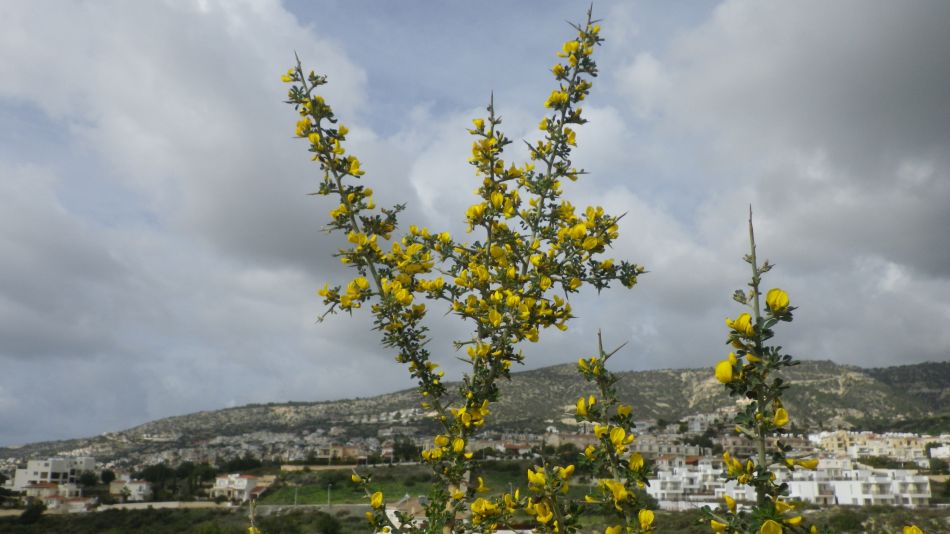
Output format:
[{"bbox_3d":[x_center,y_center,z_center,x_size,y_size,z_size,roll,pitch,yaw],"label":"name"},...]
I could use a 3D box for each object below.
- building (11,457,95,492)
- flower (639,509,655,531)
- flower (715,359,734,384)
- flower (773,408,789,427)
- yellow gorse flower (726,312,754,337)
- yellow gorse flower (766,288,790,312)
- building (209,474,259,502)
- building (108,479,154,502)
[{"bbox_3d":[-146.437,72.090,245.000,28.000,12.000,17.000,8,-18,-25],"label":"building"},{"bbox_3d":[0.148,0.218,0.610,0.014,0.018,0.014,2,-17,-5],"label":"flower"},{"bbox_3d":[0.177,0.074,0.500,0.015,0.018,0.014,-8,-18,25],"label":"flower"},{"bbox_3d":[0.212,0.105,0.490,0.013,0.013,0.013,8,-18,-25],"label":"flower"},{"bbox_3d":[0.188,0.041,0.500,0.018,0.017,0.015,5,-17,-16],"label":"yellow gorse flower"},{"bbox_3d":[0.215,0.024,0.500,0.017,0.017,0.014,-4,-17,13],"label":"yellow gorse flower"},{"bbox_3d":[-69.622,64.099,205.000,12.000,8.200,10.000,0,-16,0],"label":"building"},{"bbox_3d":[-105.031,68.140,215.000,12.000,7.200,9.500,2,-17,-5],"label":"building"}]

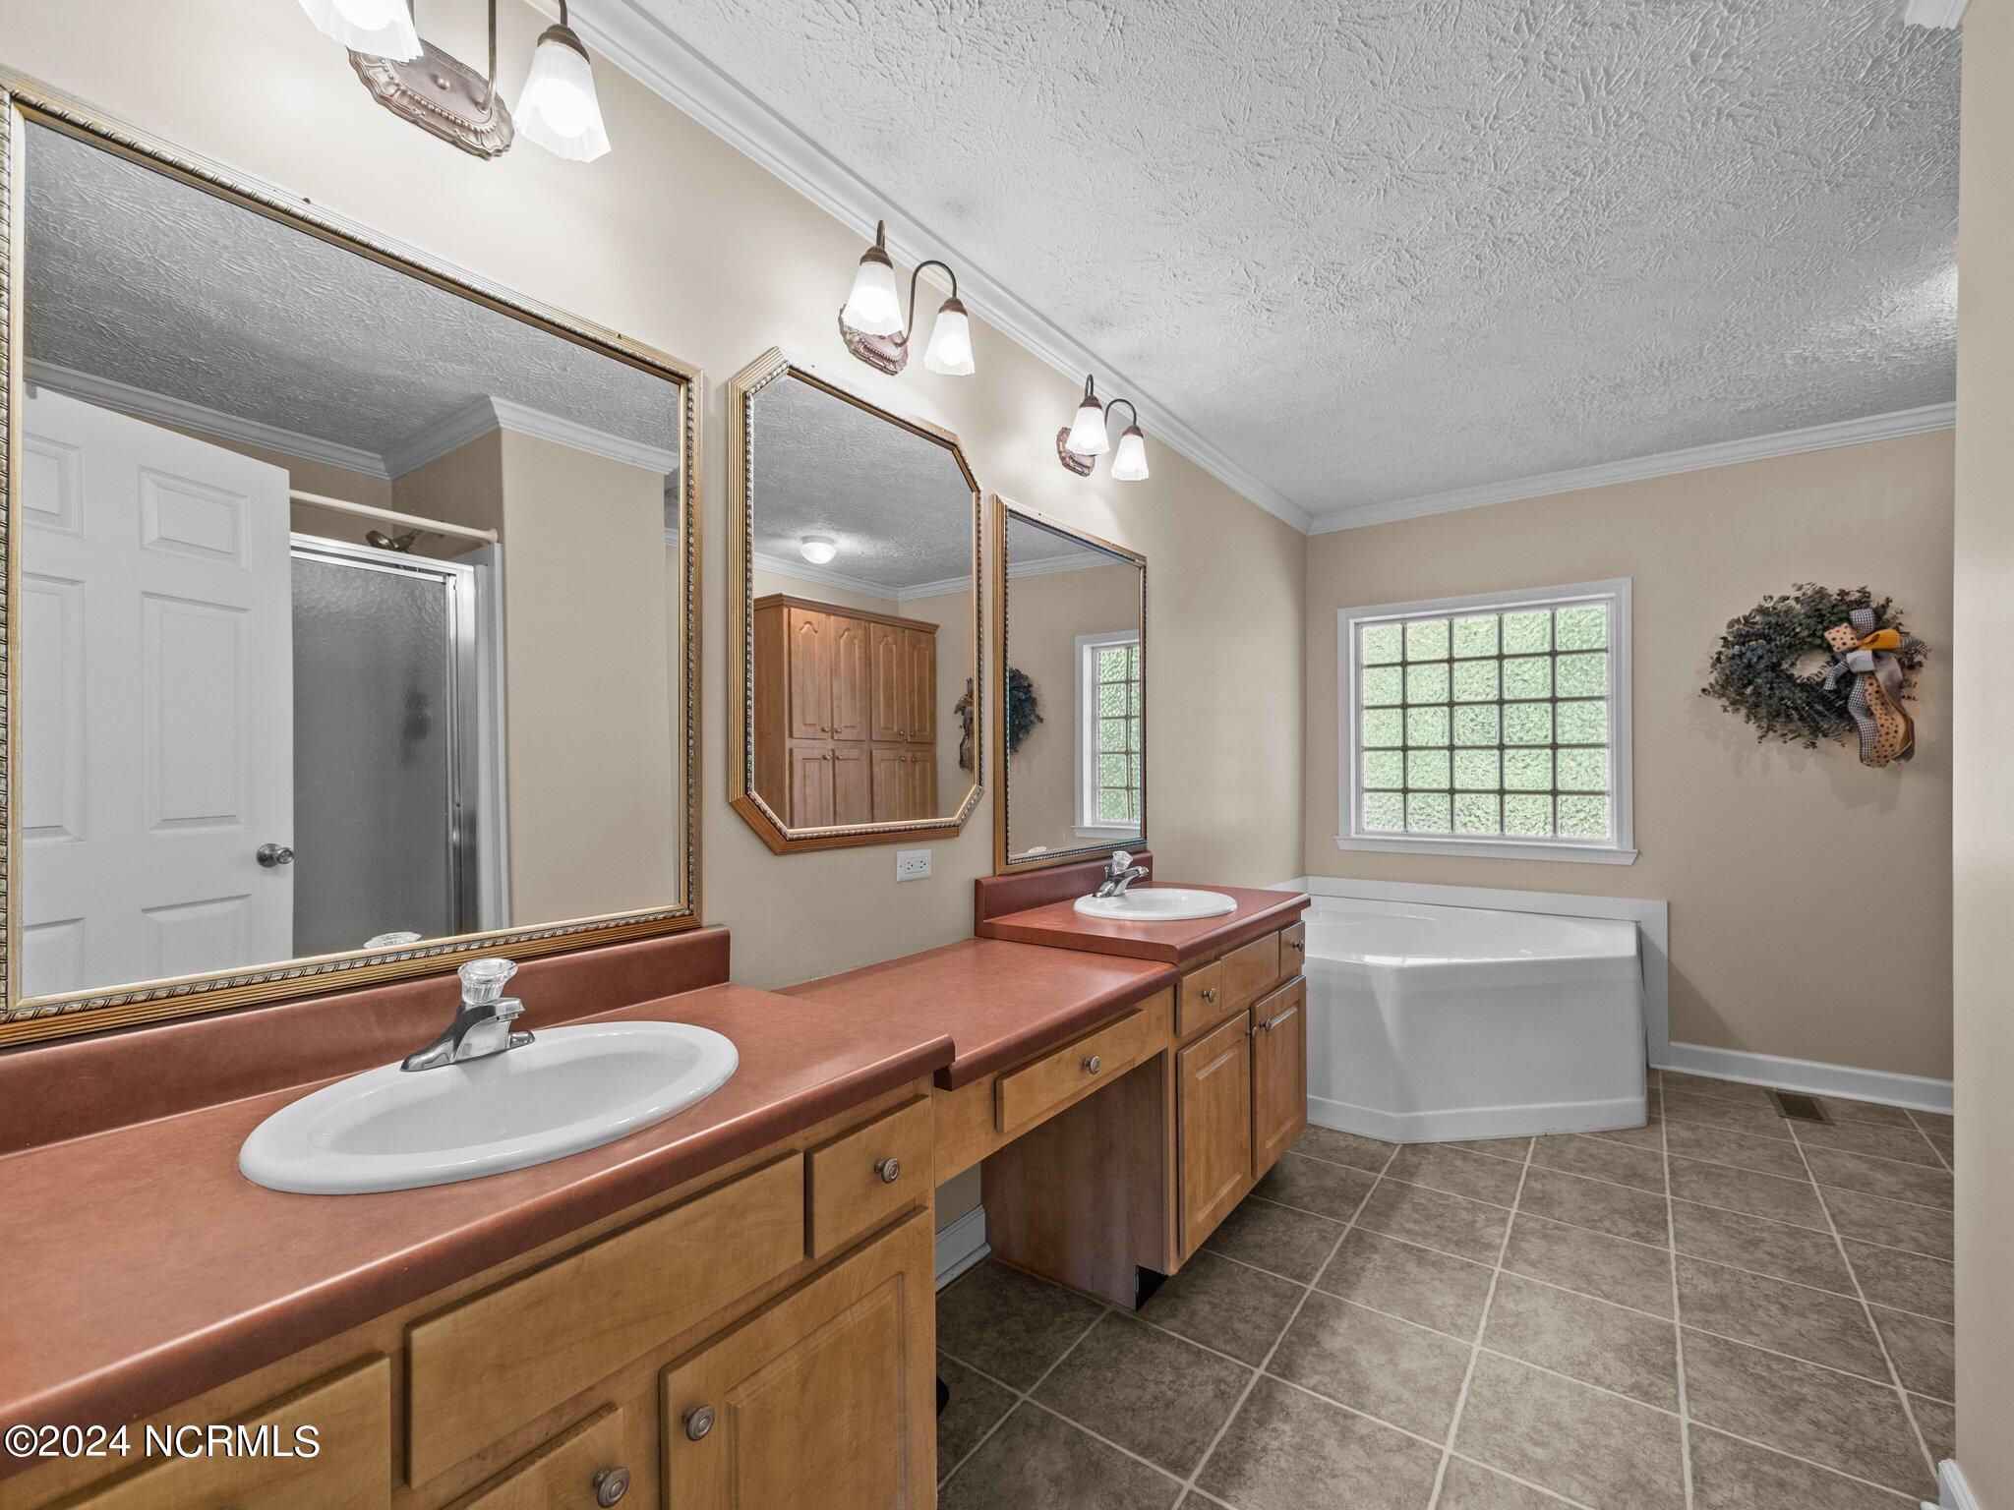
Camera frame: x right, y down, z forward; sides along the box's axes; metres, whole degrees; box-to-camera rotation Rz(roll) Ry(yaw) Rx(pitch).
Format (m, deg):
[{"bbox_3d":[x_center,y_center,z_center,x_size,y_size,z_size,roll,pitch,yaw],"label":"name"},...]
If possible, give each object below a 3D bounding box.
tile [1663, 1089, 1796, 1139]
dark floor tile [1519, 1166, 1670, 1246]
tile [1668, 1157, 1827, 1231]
[{"bbox_3d":[2.492,1.255,2.831,0.328,0.010,0.328,-1,-1,38],"label":"tile"},{"bbox_3d":[1.622,1.246,2.253,0.330,0.010,0.323,0,0,36],"label":"dark floor tile"},{"bbox_3d":[2.098,1.246,2.321,0.330,0.010,0.323,0,0,36],"label":"tile"}]

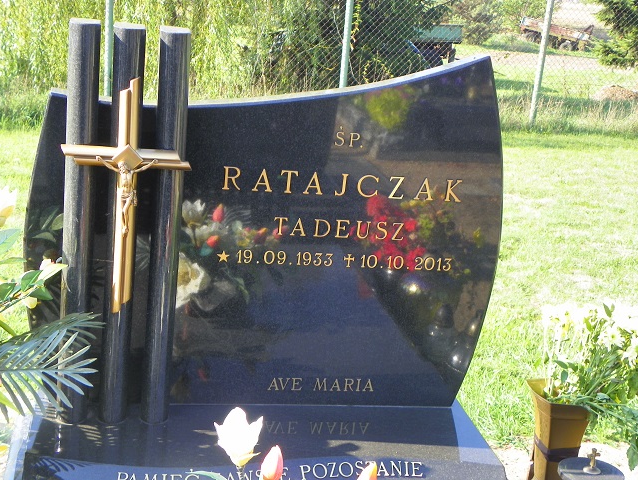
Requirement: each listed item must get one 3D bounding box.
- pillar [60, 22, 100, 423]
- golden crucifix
[{"bbox_3d":[-0.449,-0.019,1.933,0.055,0.761,0.055,2,14,-12],"label":"pillar"},{"bbox_3d":[-0.353,-0.075,1.889,0.232,0.439,0.035,2,14,-12],"label":"golden crucifix"}]

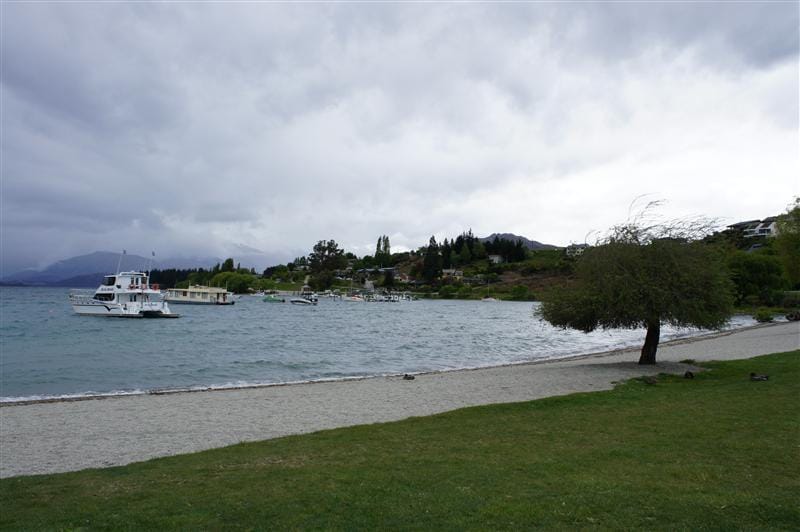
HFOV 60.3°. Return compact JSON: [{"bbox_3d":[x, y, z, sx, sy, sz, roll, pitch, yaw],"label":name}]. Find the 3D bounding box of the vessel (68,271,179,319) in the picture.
[{"bbox_3d":[-33.320,3.320,82.530,13.500,5.100,6.060,-1,-2,35],"label":"vessel"}]

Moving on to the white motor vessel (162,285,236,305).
[{"bbox_3d":[-41.040,5.940,139.620,14.500,3.600,4.870,0,-2,25],"label":"white motor vessel"}]

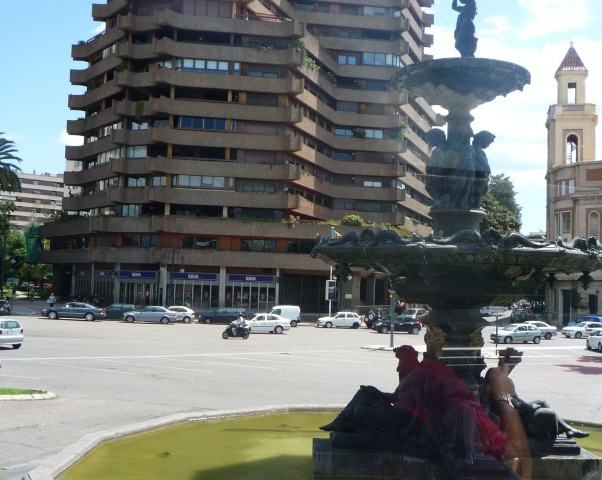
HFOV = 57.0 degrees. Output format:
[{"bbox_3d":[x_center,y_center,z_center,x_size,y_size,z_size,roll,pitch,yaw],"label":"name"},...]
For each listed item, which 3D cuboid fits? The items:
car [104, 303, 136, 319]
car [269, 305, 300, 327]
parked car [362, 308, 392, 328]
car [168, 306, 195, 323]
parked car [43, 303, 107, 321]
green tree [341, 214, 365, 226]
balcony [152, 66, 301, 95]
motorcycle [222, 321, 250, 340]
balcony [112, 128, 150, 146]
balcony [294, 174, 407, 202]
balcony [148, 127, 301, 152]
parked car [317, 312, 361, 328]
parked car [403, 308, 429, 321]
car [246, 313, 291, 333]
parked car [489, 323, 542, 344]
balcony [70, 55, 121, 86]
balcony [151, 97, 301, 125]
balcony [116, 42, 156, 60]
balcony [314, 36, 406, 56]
[{"bbox_3d":[-16.885,6.361,49.415,4.000,1.430,1.660,2,-4,-3],"label":"car"},{"bbox_3d":[-2.087,6.687,49.330,4.100,1.810,1.700,2,-4,-3],"label":"car"},{"bbox_3d":[7.755,7.116,50.264,1.750,1.800,4.200,-1,-5,44],"label":"parked car"},{"bbox_3d":[-11.300,6.501,48.401,4.100,1.430,1.720,3,-5,-3],"label":"car"},{"bbox_3d":[-18.634,5.774,45.700,4.900,1.450,1.830,3,-4,-8],"label":"parked car"},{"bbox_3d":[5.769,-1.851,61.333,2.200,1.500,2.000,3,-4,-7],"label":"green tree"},{"bbox_3d":[-7.722,-16.631,58.796,15.941,1.750,2.200,3,-5,-5],"label":"balcony"},{"bbox_3d":[-4.294,5.978,36.691,2.000,1.150,0.750,4,-5,-24],"label":"motorcycle"},{"bbox_3d":[-17.414,-10.572,57.356,3.797,1.600,2.000,3,-5,-5],"label":"balcony"},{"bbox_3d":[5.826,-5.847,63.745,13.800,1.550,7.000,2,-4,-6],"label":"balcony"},{"bbox_3d":[-8.003,-10.514,59.911,15.813,1.520,2.000,3,-4,-7],"label":"balcony"},{"bbox_3d":[3.441,7.057,49.400,3.900,1.430,1.660,3,-4,-16],"label":"parked car"},{"bbox_3d":[11.988,8.063,57.081,1.720,1.600,4.200,-2,-6,45],"label":"parked car"},{"bbox_3d":[-2.947,6.066,40.700,4.500,1.440,1.730,3,-4,-20],"label":"car"},{"bbox_3d":[16.133,7.093,41.623,3.780,1.430,1.620,3,-5,-13],"label":"parked car"},{"bbox_3d":[-23.475,-19.606,63.843,9.856,1.550,2.000,-2,-6,44],"label":"balcony"},{"bbox_3d":[-7.845,-13.505,58.549,15.974,1.750,2.200,3,-5,-5],"label":"balcony"},{"bbox_3d":[-17.790,-20.349,60.822,4.305,1.570,1.900,2,-4,-3],"label":"balcony"},{"bbox_3d":[7.556,-23.536,67.598,11.672,1.600,1.449,2,-4,-6],"label":"balcony"}]

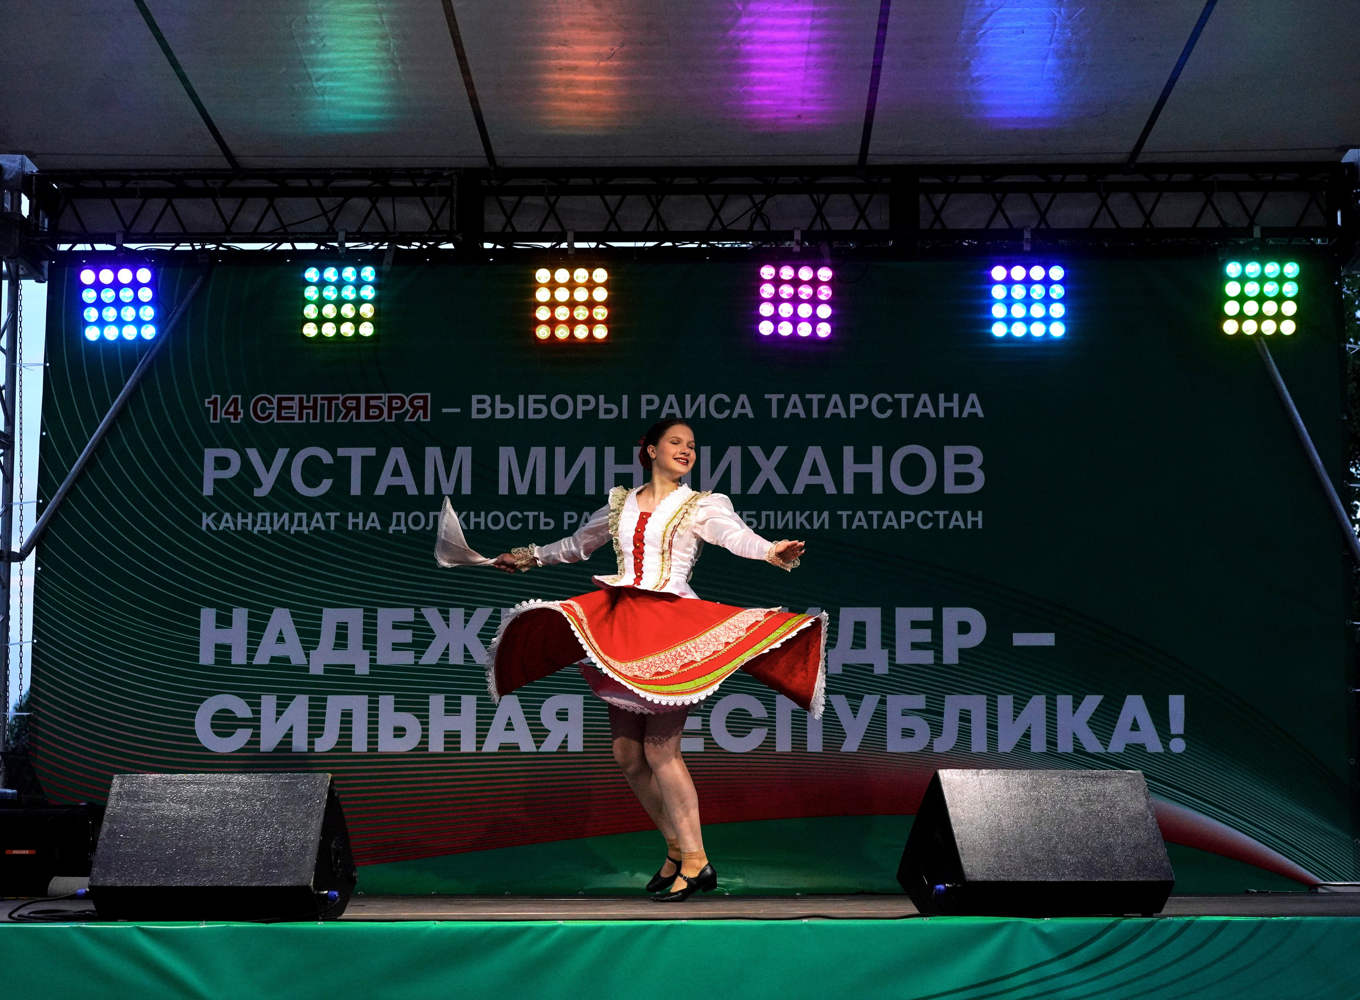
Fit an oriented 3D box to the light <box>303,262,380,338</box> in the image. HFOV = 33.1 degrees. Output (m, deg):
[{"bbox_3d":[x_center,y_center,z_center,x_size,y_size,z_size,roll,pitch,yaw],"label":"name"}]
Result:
[{"bbox_3d":[-1.558,-0.907,10.493,0.350,0.350,0.140,-1,-9,3],"label":"light"}]

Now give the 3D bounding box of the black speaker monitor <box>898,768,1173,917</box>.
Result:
[{"bbox_3d":[0.954,0.927,6.213,0.600,0.382,0.494,2,-9,-14],"label":"black speaker monitor"}]

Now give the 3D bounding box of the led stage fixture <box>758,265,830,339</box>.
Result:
[{"bbox_3d":[0.528,-0.906,10.456,0.350,0.350,0.140,0,-6,1],"label":"led stage fixture"}]

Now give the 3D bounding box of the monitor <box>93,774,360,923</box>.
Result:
[{"bbox_3d":[-1.228,0.942,6.225,0.600,0.382,0.494,-1,-9,5],"label":"monitor"}]

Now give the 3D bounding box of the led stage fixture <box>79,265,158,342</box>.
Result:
[{"bbox_3d":[-2.581,-0.902,10.536,0.350,0.350,0.140,0,12,3],"label":"led stage fixture"}]

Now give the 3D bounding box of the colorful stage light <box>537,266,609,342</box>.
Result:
[{"bbox_3d":[-0.496,-0.898,10.485,0.350,0.350,0.140,0,-7,0],"label":"colorful stage light"}]

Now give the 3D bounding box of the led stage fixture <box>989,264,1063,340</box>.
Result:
[{"bbox_3d":[1.580,-0.899,10.389,0.350,0.350,0.140,0,-6,1],"label":"led stage fixture"}]

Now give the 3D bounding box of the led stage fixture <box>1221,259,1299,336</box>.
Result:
[{"bbox_3d":[2.620,-0.910,10.344,0.350,0.350,0.140,0,11,-2],"label":"led stage fixture"}]

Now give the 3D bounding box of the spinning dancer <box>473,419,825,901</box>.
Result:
[{"bbox_3d":[-0.096,0.544,8.000,1.200,1.685,0.950,-4,-10,23],"label":"spinning dancer"}]

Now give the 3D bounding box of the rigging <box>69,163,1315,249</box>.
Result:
[{"bbox_3d":[0.046,-1.331,10.650,6.000,0.345,0.345,0,-9,1],"label":"rigging"}]

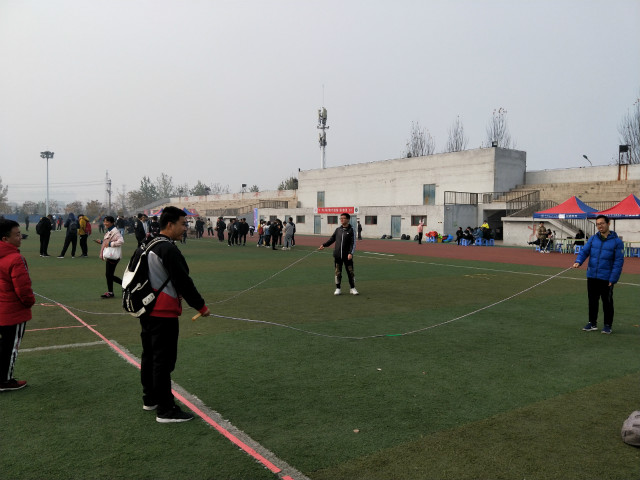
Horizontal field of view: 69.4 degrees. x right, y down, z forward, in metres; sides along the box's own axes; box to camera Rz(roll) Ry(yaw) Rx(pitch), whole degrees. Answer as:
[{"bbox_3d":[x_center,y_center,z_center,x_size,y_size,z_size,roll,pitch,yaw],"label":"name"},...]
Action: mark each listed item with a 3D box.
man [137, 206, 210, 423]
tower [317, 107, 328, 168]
[{"bbox_3d":[-1.255,0.607,3.911,0.580,1.760,0.520,-1,3,-23],"label":"man"},{"bbox_3d":[0.622,-14.163,89.471,2.350,23.640,2.350,0,3,0],"label":"tower"}]

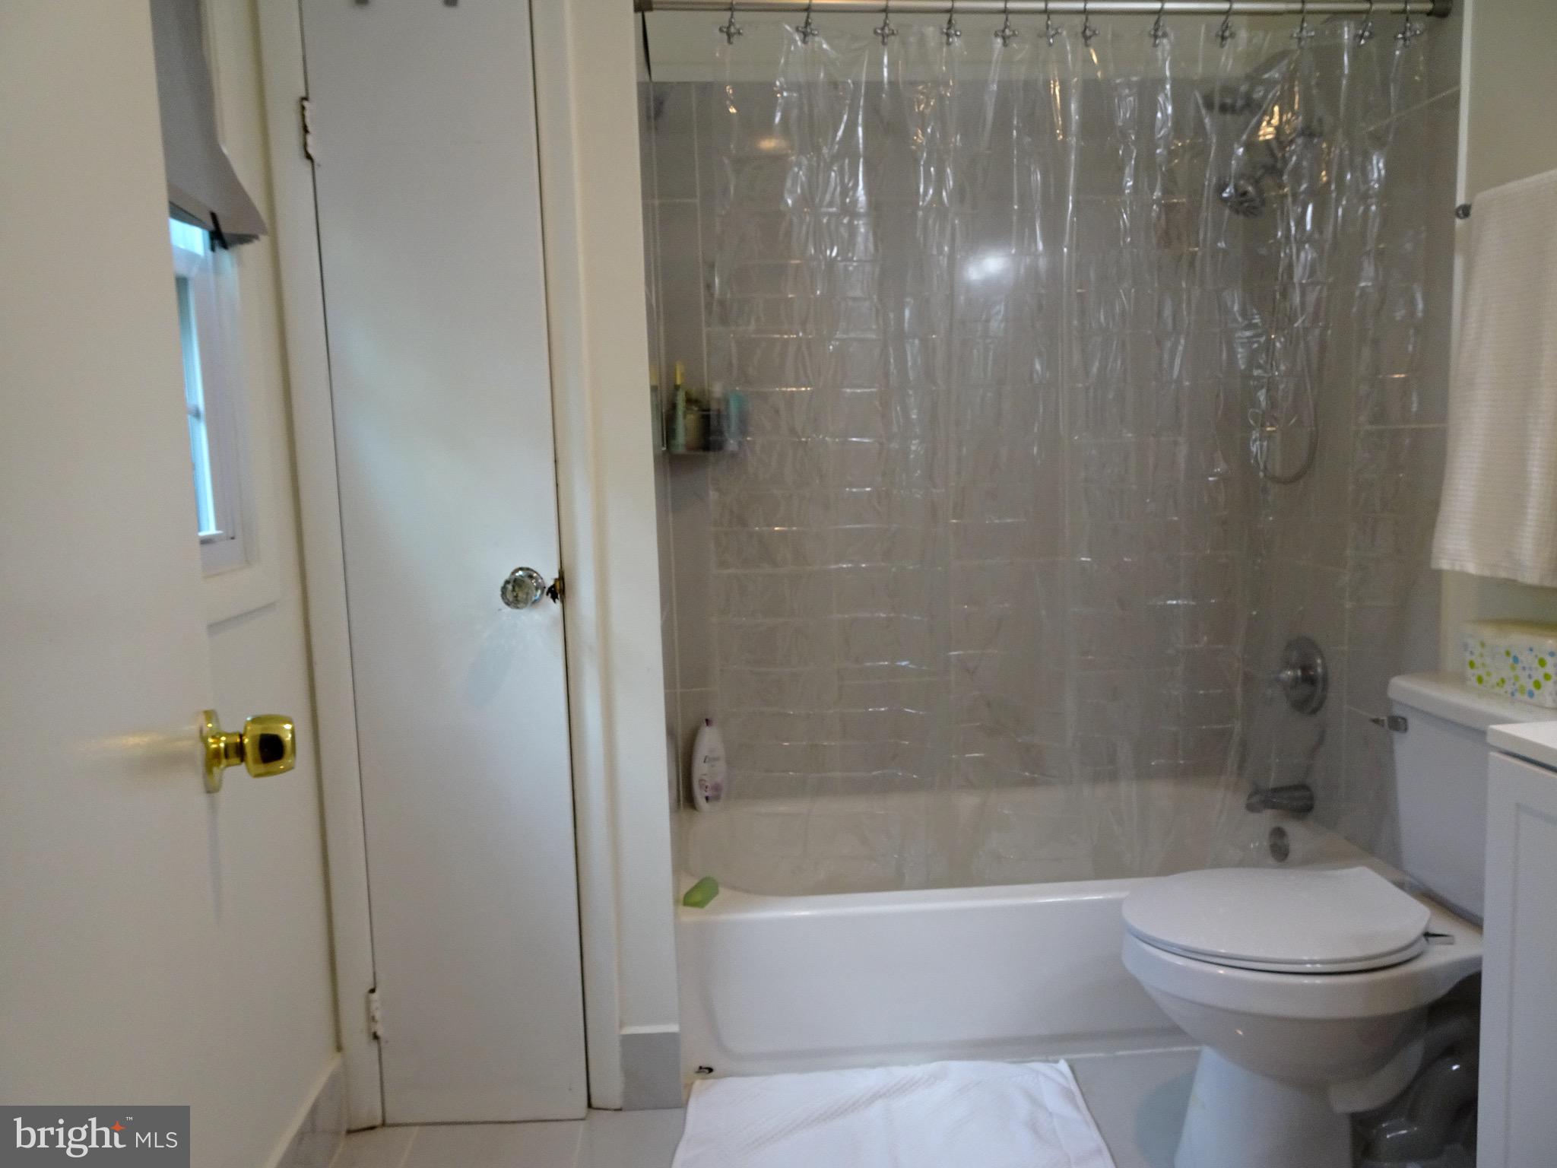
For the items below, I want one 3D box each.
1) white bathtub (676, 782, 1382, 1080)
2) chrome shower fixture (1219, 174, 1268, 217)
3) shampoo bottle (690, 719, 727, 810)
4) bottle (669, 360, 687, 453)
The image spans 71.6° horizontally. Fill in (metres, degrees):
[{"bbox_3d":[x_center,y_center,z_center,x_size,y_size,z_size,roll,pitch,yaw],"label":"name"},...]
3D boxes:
[{"bbox_3d":[0.523,0.751,2.530,1.510,0.335,0.740,-2,6,-4],"label":"white bathtub"},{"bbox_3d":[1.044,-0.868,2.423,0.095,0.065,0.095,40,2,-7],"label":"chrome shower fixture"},{"bbox_3d":[-0.183,0.460,2.770,0.090,0.232,0.056,-3,7,-11],"label":"shampoo bottle"},{"bbox_3d":[-0.242,-0.428,2.612,0.044,0.218,0.042,-2,6,-4],"label":"bottle"}]

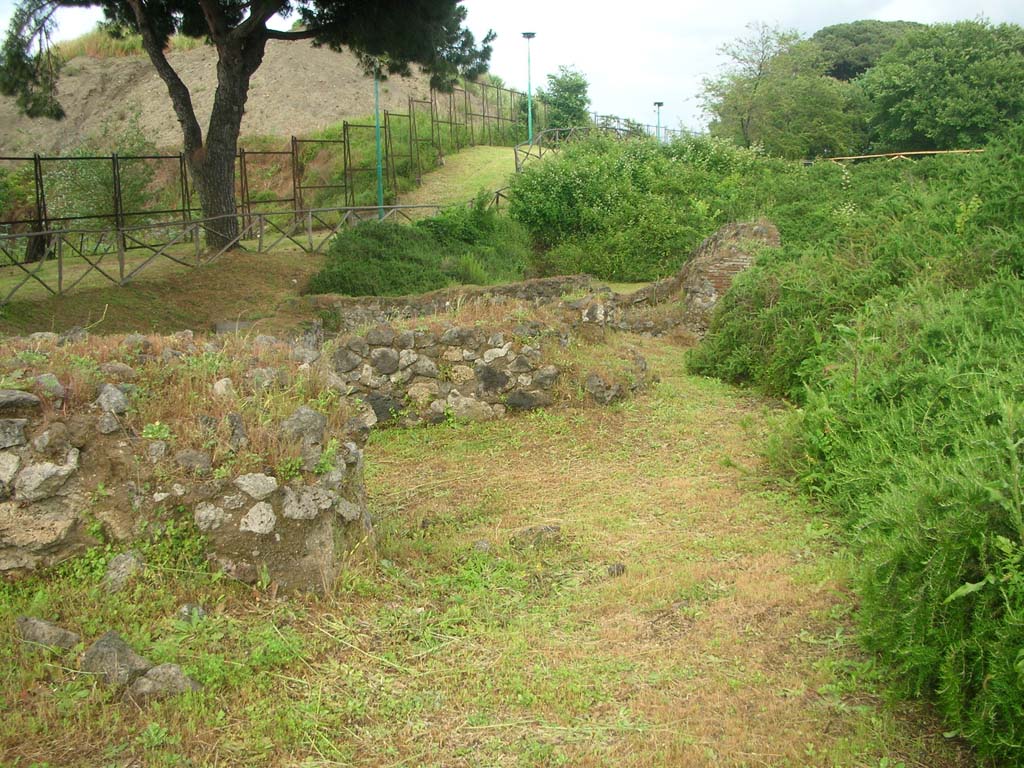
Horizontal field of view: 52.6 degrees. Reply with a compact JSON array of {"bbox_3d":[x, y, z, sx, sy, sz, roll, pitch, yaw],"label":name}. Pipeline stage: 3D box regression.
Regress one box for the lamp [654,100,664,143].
[{"bbox_3d":[10.284,-17.135,72.348,0.650,5.000,0.600,-1,8,0],"label":"lamp"}]

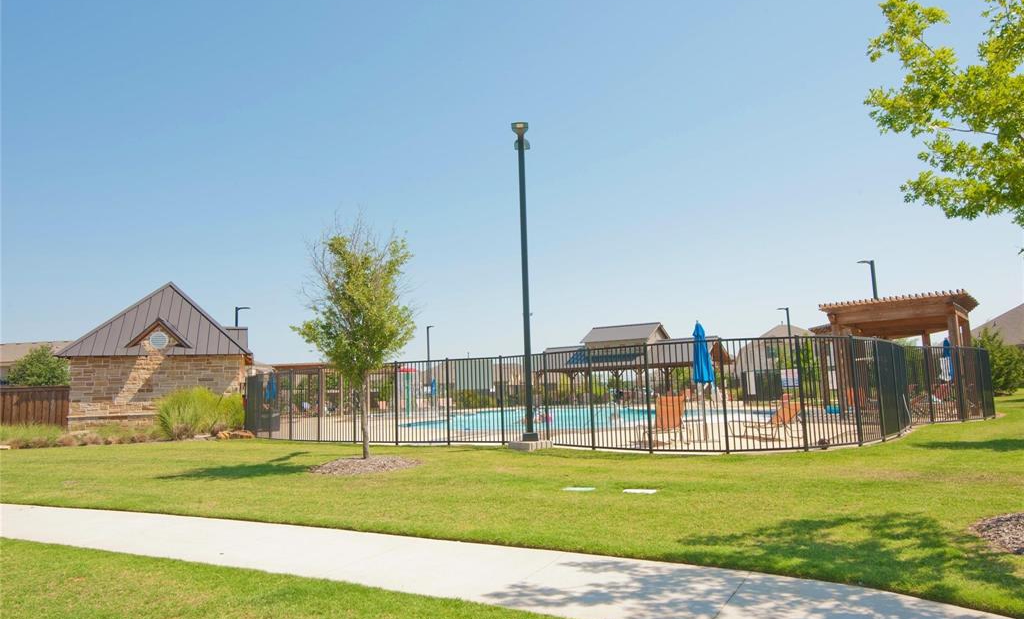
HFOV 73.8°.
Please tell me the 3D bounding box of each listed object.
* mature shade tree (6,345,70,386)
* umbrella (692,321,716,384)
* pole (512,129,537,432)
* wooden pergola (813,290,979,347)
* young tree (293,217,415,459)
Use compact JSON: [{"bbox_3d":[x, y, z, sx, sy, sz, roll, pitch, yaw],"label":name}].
[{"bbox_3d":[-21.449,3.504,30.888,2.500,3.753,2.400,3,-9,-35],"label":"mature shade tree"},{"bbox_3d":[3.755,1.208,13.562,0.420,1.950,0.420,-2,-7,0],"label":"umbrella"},{"bbox_3d":[0.224,-0.637,13.225,0.340,6.277,0.420,-2,-7,0],"label":"pole"},{"bbox_3d":[12.417,1.541,21.461,3.750,3.400,4.400,-7,-9,38],"label":"wooden pergola"},{"bbox_3d":[-2.974,0.492,12.797,2.200,4.535,2.150,-2,-7,0],"label":"young tree"}]

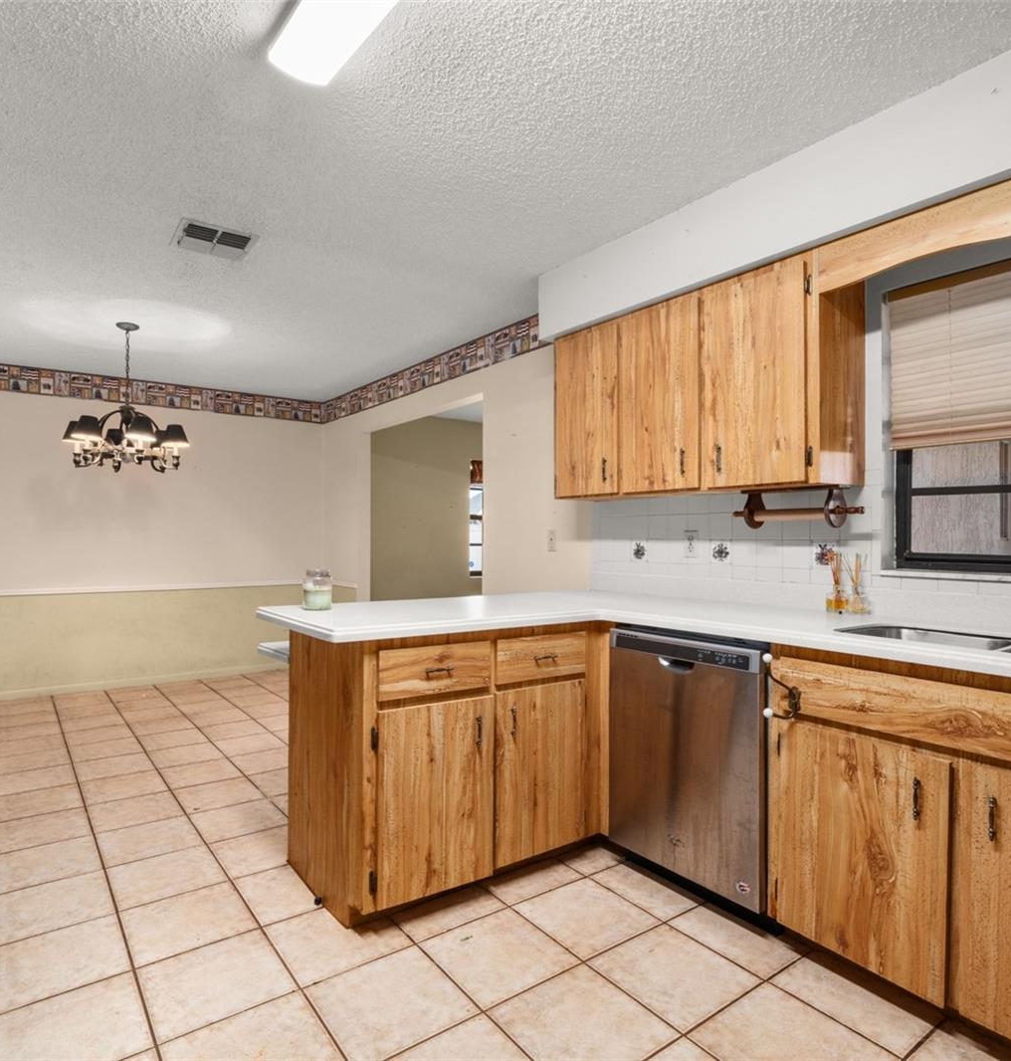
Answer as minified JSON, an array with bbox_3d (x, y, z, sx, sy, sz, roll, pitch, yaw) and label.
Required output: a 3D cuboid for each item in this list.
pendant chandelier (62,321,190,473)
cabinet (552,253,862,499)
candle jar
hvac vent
[{"bbox_3d":[-2.223,-0.781,3.901,0.660,0.843,0.660,1,-1,-37],"label":"pendant chandelier"},{"bbox_3d":[0.728,-0.521,2.673,0.323,0.755,1.245,1,-1,-37],"label":"cabinet"},{"bbox_3d":[-0.664,0.206,2.355,0.100,0.145,0.100,1,-1,0],"label":"candle jar"},{"bbox_3d":[-1.224,-1.199,2.771,0.280,0.025,0.300,1,-1,-37],"label":"hvac vent"}]

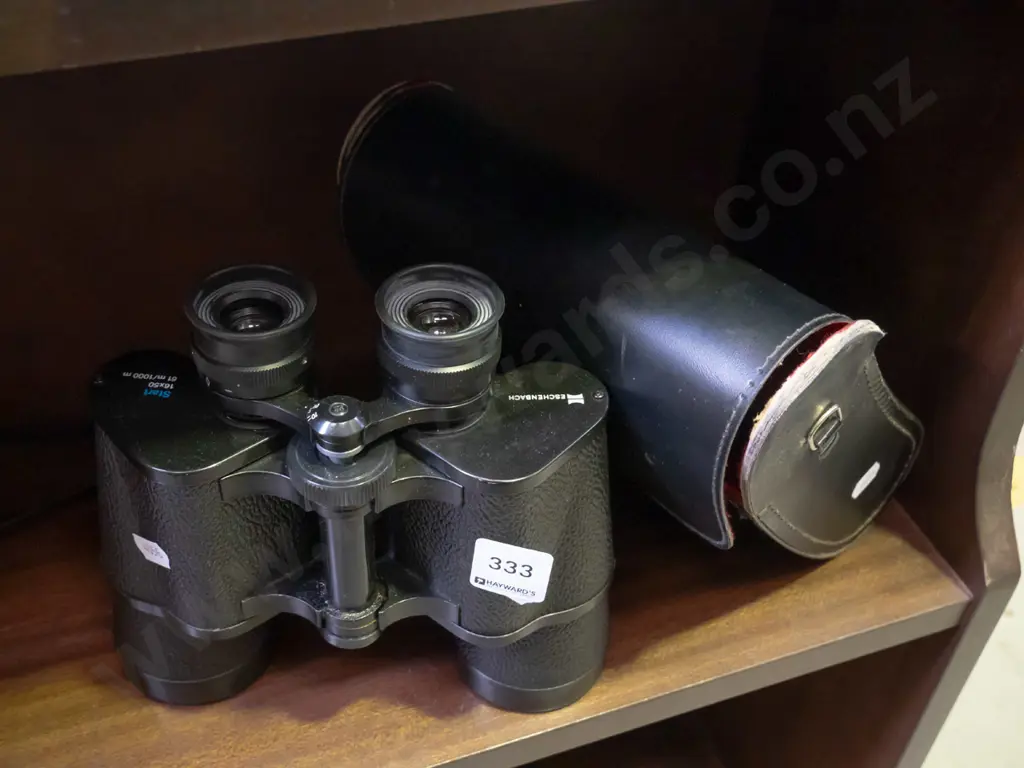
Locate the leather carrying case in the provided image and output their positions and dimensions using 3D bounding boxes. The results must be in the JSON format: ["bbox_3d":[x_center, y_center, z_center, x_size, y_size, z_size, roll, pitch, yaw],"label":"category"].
[{"bbox_3d":[0.046,-0.019,0.510,0.216,0.182,0.092,37,93,33],"label":"leather carrying case"}]

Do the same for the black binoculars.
[{"bbox_3d":[-0.052,0.036,0.415,0.182,0.171,0.072,2,40,-2],"label":"black binoculars"}]

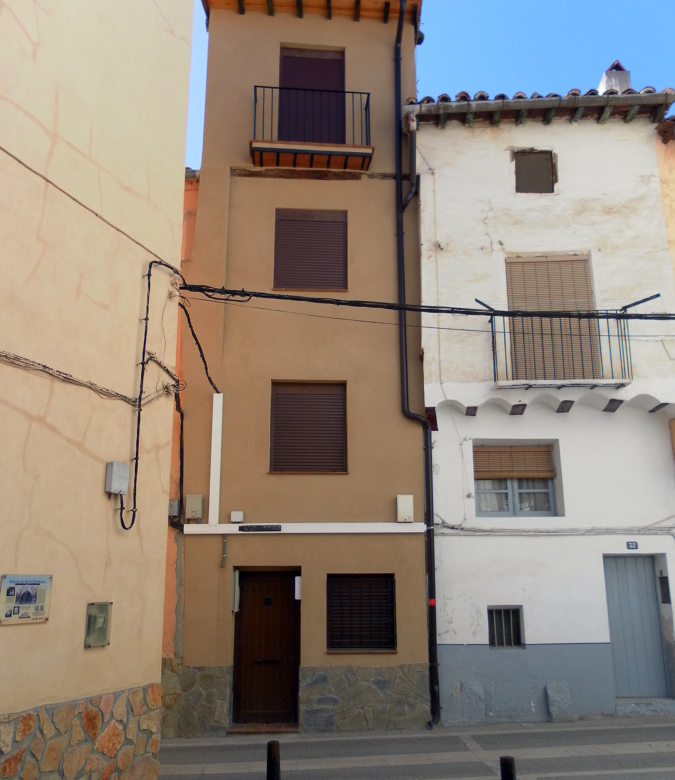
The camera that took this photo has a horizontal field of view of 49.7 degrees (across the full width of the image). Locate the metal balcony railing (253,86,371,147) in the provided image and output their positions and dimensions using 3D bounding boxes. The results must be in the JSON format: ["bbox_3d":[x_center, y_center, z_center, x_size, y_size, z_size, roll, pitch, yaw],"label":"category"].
[{"bbox_3d":[-0.403,-4.213,11.569,1.807,0.980,0.440,1,-13,-4],"label":"metal balcony railing"}]

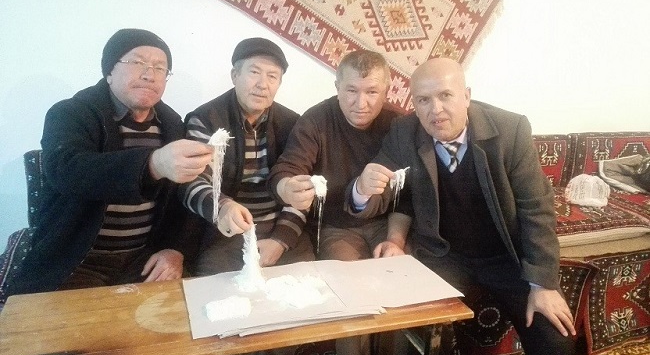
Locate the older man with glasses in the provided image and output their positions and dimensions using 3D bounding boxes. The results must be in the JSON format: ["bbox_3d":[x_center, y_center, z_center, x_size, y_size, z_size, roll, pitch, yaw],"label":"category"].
[{"bbox_3d":[-0.670,0.158,1.581,0.700,1.260,0.740,-3,9,-22],"label":"older man with glasses"}]

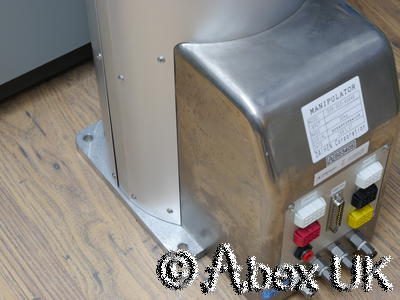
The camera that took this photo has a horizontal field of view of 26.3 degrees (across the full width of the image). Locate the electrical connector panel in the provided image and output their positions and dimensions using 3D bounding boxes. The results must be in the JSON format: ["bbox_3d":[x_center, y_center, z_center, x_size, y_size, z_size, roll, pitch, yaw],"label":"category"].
[{"bbox_3d":[0.132,0.069,0.803,0.128,0.122,0.022,-29,53,-23],"label":"electrical connector panel"}]

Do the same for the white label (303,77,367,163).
[{"bbox_3d":[0.116,-0.026,0.732,0.065,0.054,0.002,-29,30,-24],"label":"white label"}]

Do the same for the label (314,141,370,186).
[{"bbox_3d":[0.127,0.011,0.764,0.066,0.014,0.002,-29,54,-24],"label":"label"}]

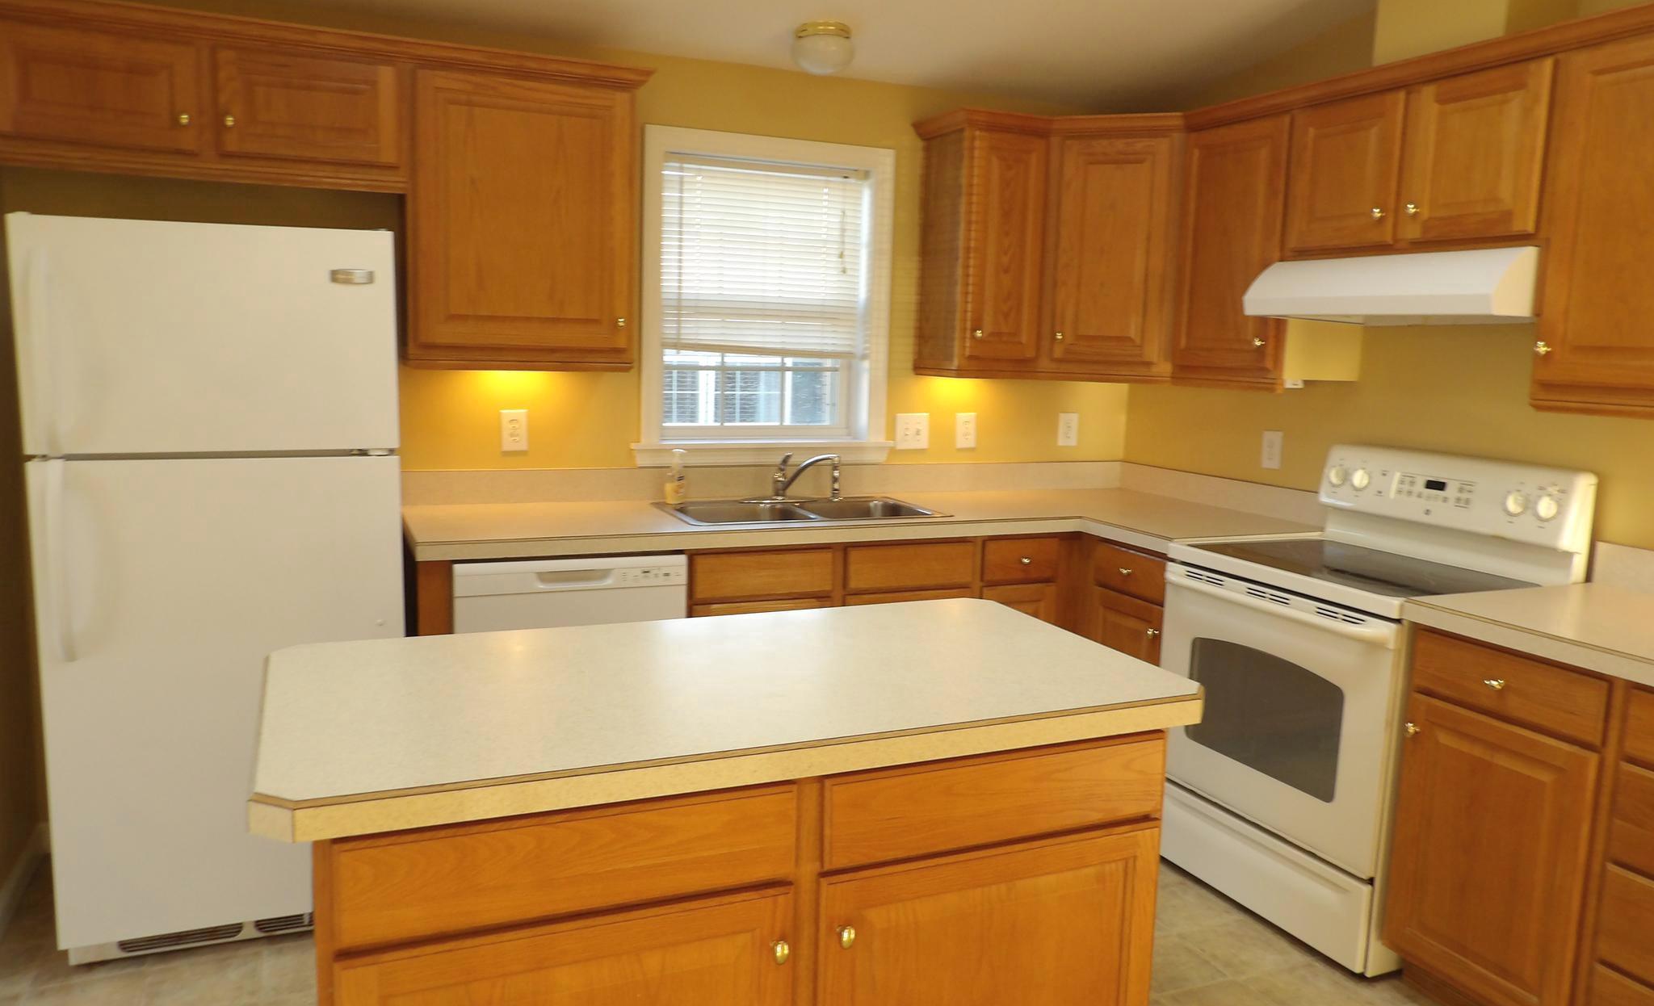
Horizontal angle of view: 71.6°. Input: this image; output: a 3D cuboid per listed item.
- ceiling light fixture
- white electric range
[{"bbox_3d":[-0.018,-1.324,3.368,0.195,0.140,0.195,2,8,0],"label":"ceiling light fixture"},{"bbox_3d":[1.373,0.474,3.011,0.665,1.185,0.757,-2,9,-23],"label":"white electric range"}]

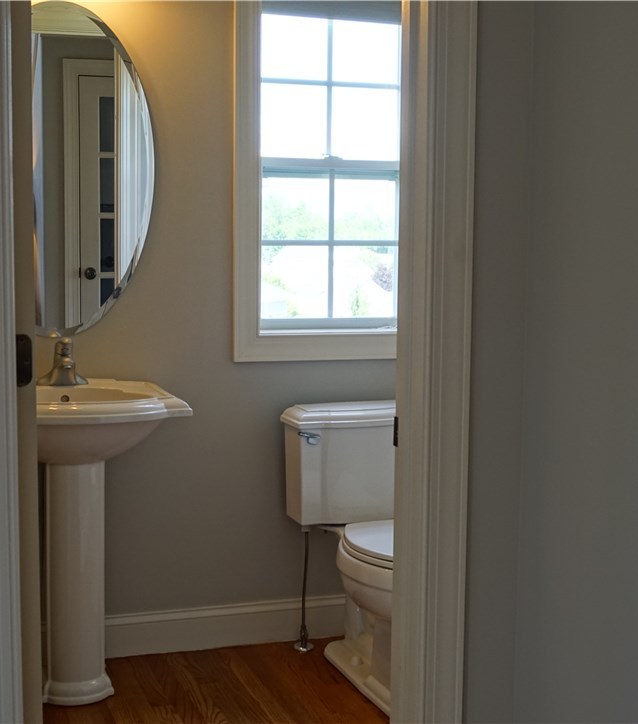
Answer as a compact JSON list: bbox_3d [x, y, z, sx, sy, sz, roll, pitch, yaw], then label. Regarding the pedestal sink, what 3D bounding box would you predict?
[{"bbox_3d":[-0.683,0.509,3.277,0.595,0.862,0.520,-1,6,-18],"label":"pedestal sink"}]

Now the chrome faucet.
[{"bbox_3d":[-0.721,0.006,3.348,0.145,0.138,0.165,-1,6,-18],"label":"chrome faucet"}]

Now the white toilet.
[{"bbox_3d":[0.223,0.548,3.449,0.487,0.765,0.745,-1,6,-18],"label":"white toilet"}]

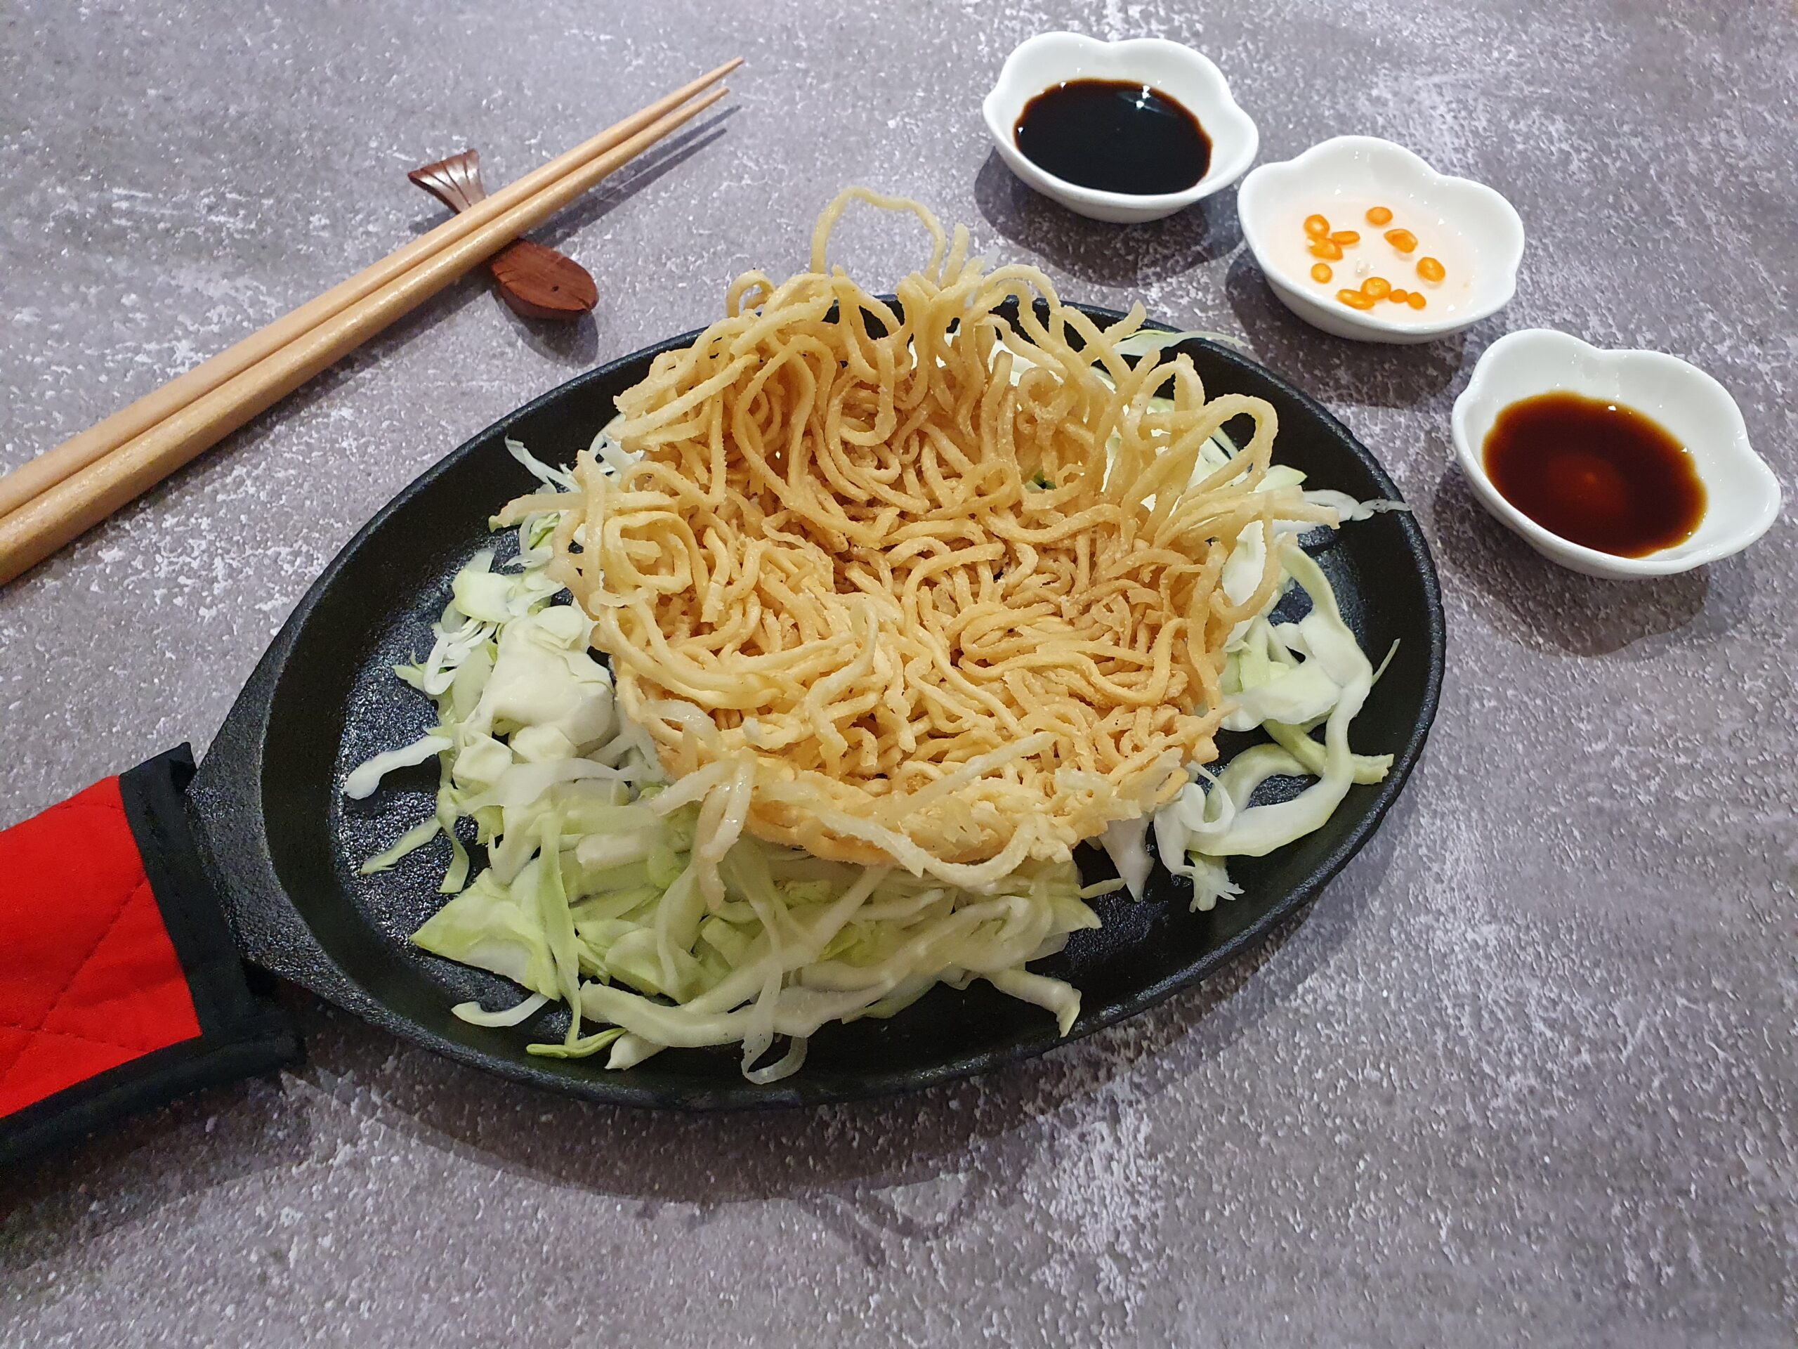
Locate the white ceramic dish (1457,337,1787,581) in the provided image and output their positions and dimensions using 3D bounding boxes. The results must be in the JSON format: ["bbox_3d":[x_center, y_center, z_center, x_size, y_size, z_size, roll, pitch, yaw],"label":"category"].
[{"bbox_3d":[0.163,-0.047,0.319,0.073,0.025,0.073,2,58,-3],"label":"white ceramic dish"}]

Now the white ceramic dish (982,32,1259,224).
[{"bbox_3d":[0.059,-0.145,0.374,0.073,0.025,0.073,2,58,-3],"label":"white ceramic dish"}]

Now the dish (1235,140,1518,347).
[{"bbox_3d":[0.123,-0.108,0.355,0.073,0.025,0.073,6,58,0],"label":"dish"}]

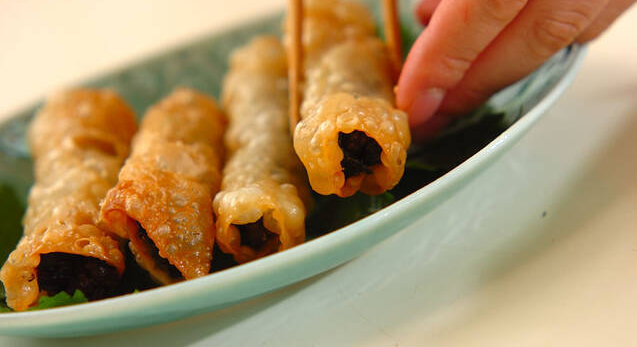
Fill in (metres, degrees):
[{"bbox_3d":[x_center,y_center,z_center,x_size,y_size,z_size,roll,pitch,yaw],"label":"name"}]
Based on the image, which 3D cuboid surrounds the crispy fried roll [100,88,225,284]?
[{"bbox_3d":[-0.038,0.002,0.785,0.025,0.021,0.071,-4,26,4],"label":"crispy fried roll"}]

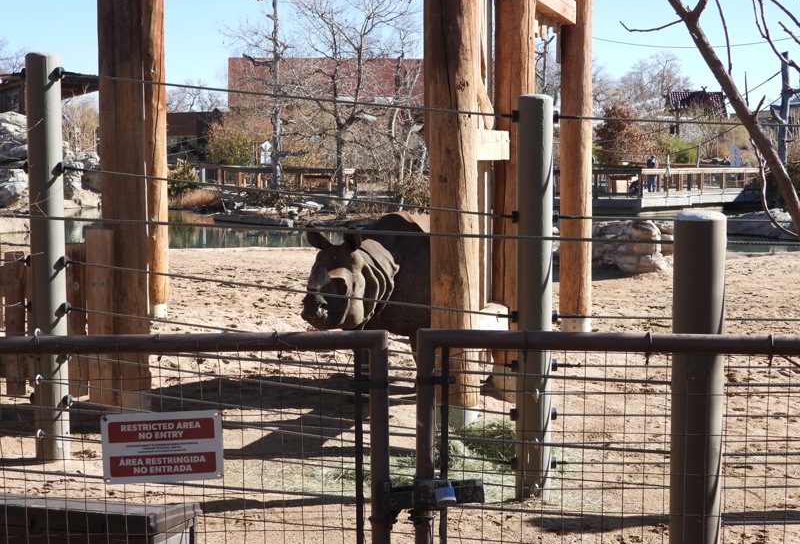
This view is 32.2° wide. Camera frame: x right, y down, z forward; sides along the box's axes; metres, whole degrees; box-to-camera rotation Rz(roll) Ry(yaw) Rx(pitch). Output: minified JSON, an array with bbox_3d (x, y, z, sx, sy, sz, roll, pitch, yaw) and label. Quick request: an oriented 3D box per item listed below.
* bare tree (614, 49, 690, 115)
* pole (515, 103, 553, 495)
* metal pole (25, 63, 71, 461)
[{"bbox_3d":[18.200,-11.600,100.000,5.800,8.700,5.600,0,5,0],"label":"bare tree"},{"bbox_3d":[0.832,0.150,8.550,0.220,2.460,0.220,0,5,0],"label":"pole"},{"bbox_3d":[-2.285,-0.105,9.030,0.220,2.610,0.220,0,5,0],"label":"metal pole"}]

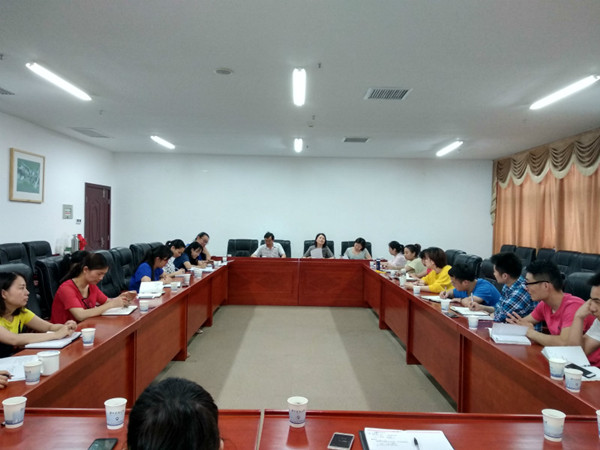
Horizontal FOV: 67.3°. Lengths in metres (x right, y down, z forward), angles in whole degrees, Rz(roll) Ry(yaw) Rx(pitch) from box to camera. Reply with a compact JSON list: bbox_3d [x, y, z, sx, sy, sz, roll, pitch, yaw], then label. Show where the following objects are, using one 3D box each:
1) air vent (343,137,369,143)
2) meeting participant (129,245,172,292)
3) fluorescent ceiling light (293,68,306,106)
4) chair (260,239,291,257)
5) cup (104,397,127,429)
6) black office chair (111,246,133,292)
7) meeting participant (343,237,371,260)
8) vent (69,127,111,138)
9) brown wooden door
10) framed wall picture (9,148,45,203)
[{"bbox_3d":[0.931,-1.415,7.482,0.430,0.030,0.430,1,0,-1],"label":"air vent"},{"bbox_3d":[-1.653,0.807,4.942,0.700,1.167,0.500,1,0,-1],"label":"meeting participant"},{"bbox_3d":[-0.012,-1.457,4.795,0.130,0.080,1.220,1,1,-1],"label":"fluorescent ceiling light"},{"bbox_3d":[-0.472,0.845,8.524,0.610,1.074,0.660,1,0,-1],"label":"chair"},{"bbox_3d":[-0.636,0.651,1.552,0.073,0.085,0.073,1,0,-1],"label":"cup"},{"bbox_3d":[-2.100,0.840,5.891,0.700,1.080,0.620,1,1,-1],"label":"black office chair"},{"bbox_3d":[1.106,0.854,8.634,0.520,1.200,0.750,1,0,-1],"label":"meeting participant"},{"bbox_3d":[-3.698,-1.629,8.024,0.403,0.040,0.898,1,0,-1],"label":"vent"},{"bbox_3d":[-4.037,0.257,8.929,0.100,2.100,1.120,1,1,-1],"label":"brown wooden door"},{"bbox_3d":[-4.281,-0.738,7.086,0.035,0.767,0.862,1,0,-1],"label":"framed wall picture"}]

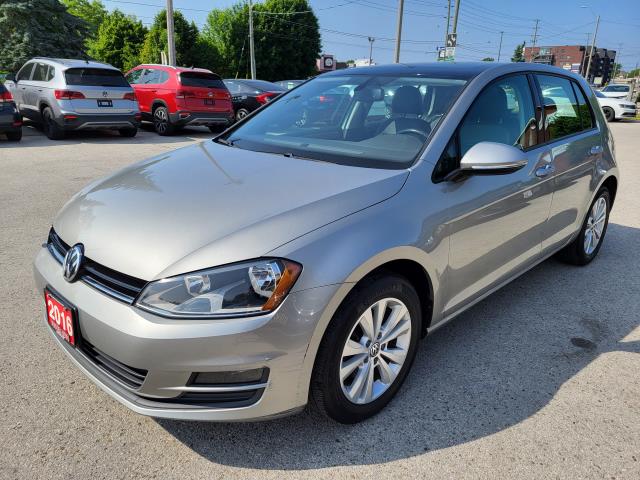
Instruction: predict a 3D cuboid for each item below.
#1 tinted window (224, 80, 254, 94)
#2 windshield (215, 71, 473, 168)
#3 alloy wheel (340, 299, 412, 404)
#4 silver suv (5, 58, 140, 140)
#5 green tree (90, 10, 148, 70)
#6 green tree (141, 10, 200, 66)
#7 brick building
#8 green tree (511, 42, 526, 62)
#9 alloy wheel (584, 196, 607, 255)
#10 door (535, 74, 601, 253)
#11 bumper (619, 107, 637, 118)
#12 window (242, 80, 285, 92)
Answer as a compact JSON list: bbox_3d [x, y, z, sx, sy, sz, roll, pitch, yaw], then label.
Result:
[{"bbox_3d":[-2.506,-4.717,14.870,1.500,0.450,0.200,17,24,41],"label":"tinted window"},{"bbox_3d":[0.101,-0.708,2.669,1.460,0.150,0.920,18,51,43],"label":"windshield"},{"bbox_3d":[0.175,0.421,1.960,0.440,0.440,0.170,-16,24,-42],"label":"alloy wheel"},{"bbox_3d":[-6.186,-3.515,11.665,4.460,1.640,1.840,19,24,40],"label":"silver suv"},{"bbox_3d":[-13.607,-12.228,32.969,4.200,6.526,4.200,0,17,0],"label":"green tree"},{"bbox_3d":[-10.256,-12.634,33.992,4.300,6.681,4.300,0,17,0],"label":"green tree"},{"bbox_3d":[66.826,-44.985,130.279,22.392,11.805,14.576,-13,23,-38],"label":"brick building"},{"bbox_3d":[41.314,-35.964,101.898,3.800,10.957,3.800,9,19,24],"label":"green tree"},{"bbox_3d":[2.067,-0.115,3.730,0.440,0.440,0.180,-16,23,-42],"label":"alloy wheel"},{"bbox_3d":[1.581,-0.513,3.118,1.000,1.080,0.260,-16,24,-42],"label":"door"},{"bbox_3d":[14.012,-5.800,21.869,1.700,0.480,0.420,-15,23,-41],"label":"bumper"},{"bbox_3d":[-1.646,-4.471,14.000,0.600,0.400,1.200,14,22,38],"label":"window"}]

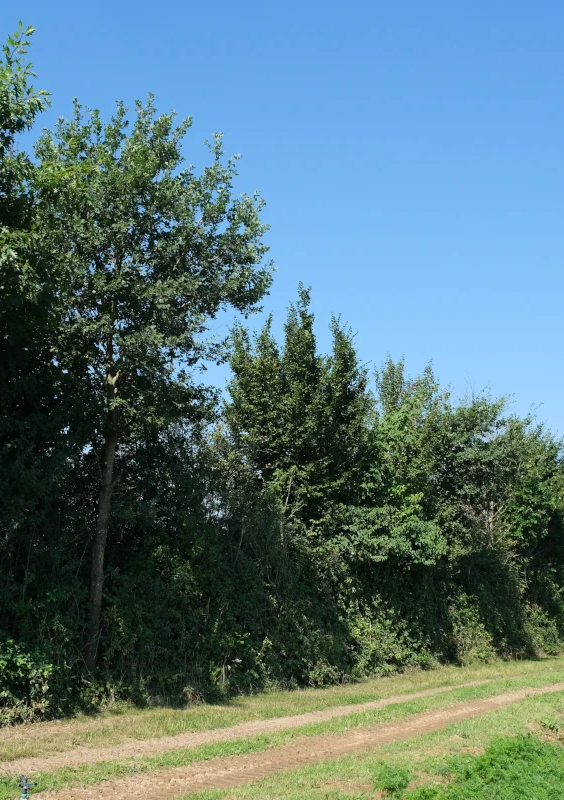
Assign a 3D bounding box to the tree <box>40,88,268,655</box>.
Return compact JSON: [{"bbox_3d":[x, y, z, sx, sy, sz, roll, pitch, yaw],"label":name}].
[{"bbox_3d":[-2.620,-0.500,17.500,4.900,11.900,4.900,0,-13,0],"label":"tree"}]

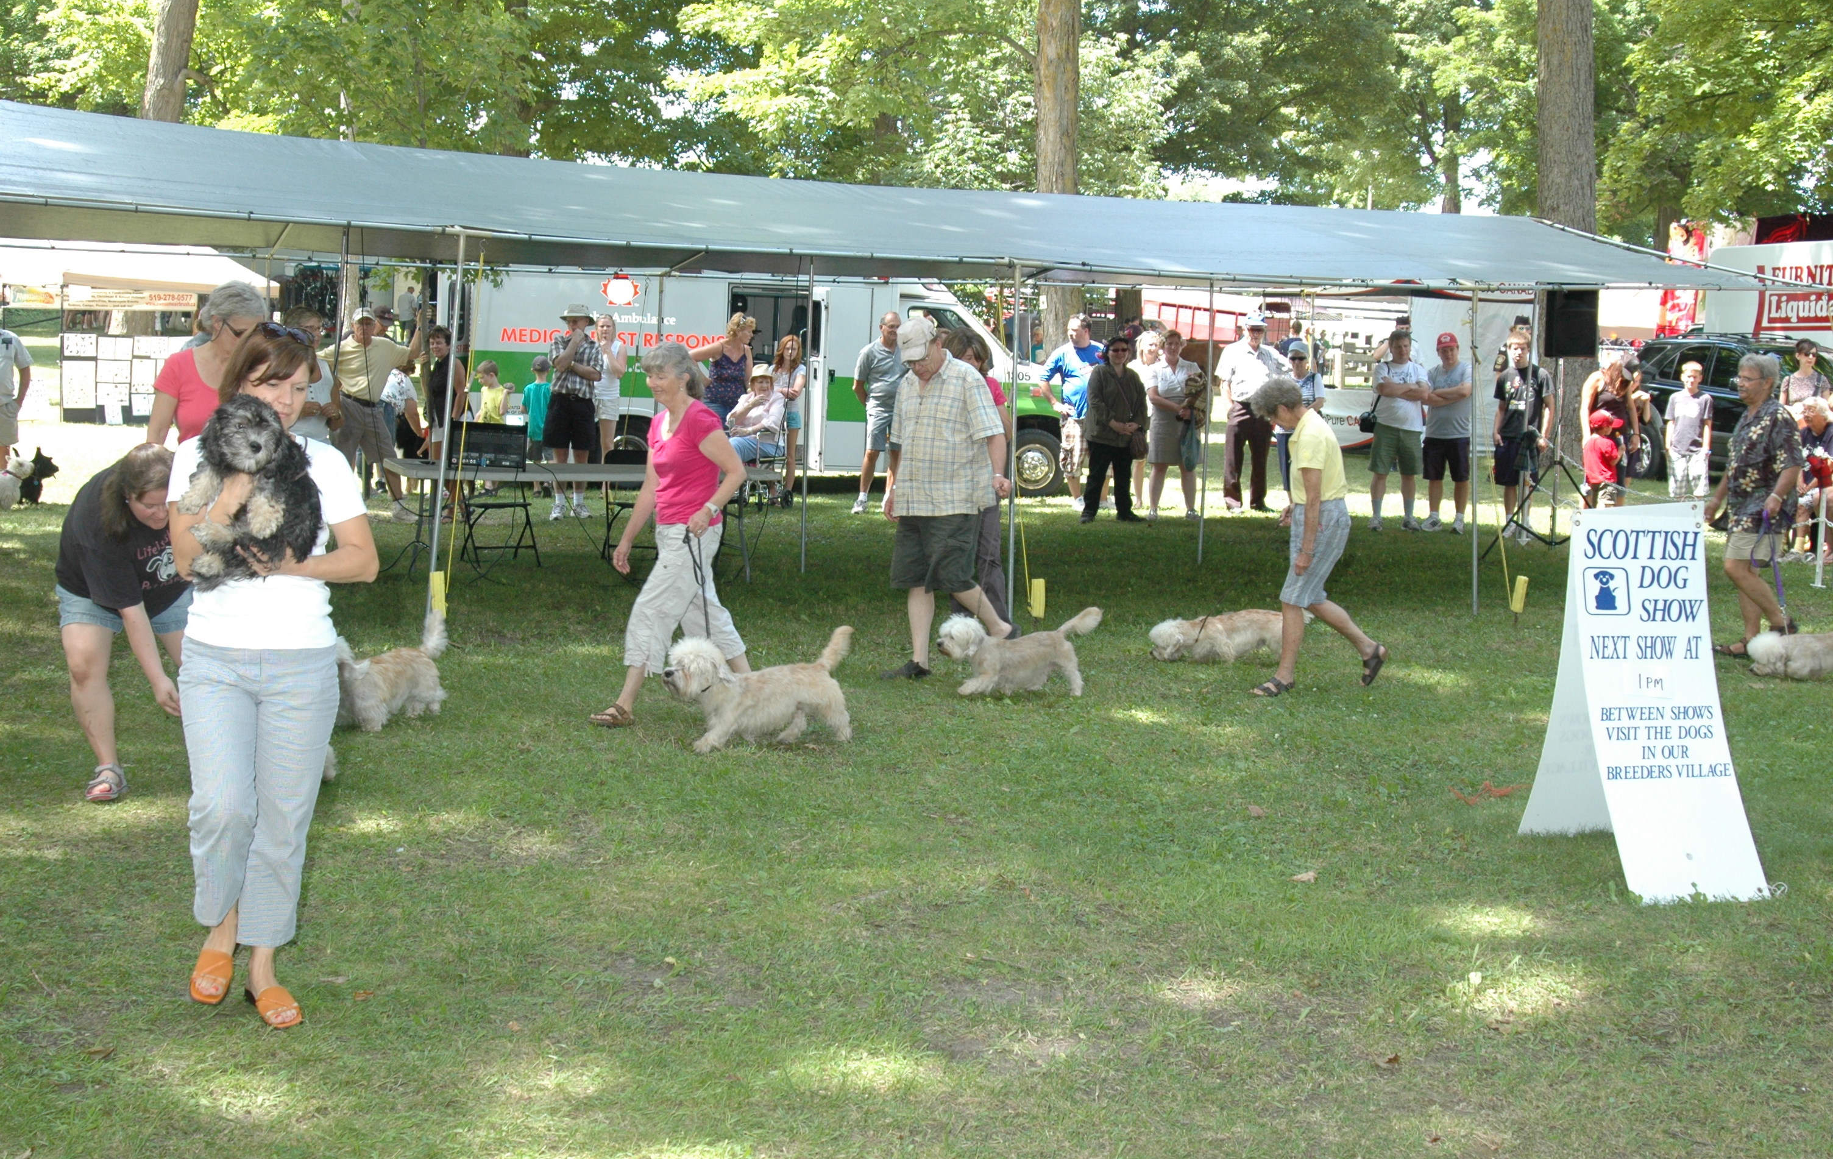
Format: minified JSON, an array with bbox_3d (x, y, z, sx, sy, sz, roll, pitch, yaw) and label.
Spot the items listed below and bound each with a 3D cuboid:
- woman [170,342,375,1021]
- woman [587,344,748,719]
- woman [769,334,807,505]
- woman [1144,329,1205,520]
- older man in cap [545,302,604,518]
[{"bbox_3d":[-1.565,0.210,5.202,0.500,1.660,0.420,-1,7,-16],"label":"woman"},{"bbox_3d":[-1.012,-0.220,9.153,0.780,1.580,0.520,-4,9,-39],"label":"woman"},{"bbox_3d":[-1.151,-1.447,19.206,0.400,1.540,0.340,1,7,-3],"label":"woman"},{"bbox_3d":[2.314,-1.375,18.848,0.550,1.660,0.420,2,7,7],"label":"woman"},{"bbox_3d":[-2.943,-1.456,18.344,0.560,1.800,0.400,0,7,-7],"label":"older man in cap"}]

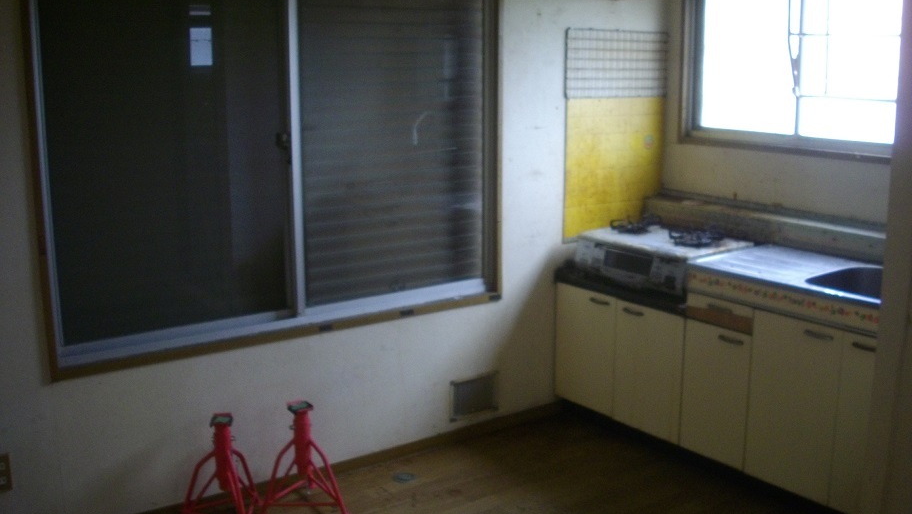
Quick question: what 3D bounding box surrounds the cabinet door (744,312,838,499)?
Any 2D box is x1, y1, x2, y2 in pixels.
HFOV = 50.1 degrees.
[{"bbox_3d":[1.168,0.513,3.385,0.022,0.610,0.338,-9,15,-36],"label":"cabinet door"}]

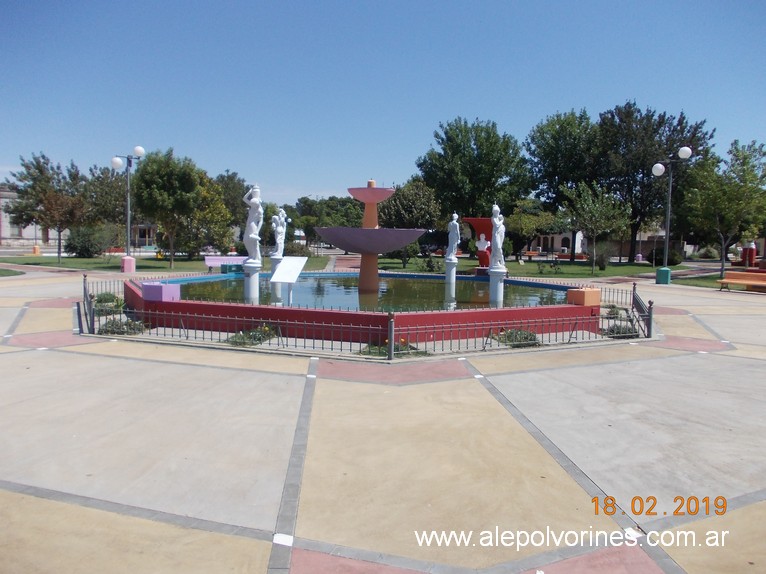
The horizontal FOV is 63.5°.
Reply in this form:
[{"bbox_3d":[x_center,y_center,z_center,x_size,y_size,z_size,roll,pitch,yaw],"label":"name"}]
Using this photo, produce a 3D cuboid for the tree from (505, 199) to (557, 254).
[{"bbox_3d":[11.785,-4.576,49.196,3.967,4.863,3.967,1,5,0],"label":"tree"}]

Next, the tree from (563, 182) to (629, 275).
[{"bbox_3d":[10.195,-2.766,29.442,2.915,4.355,2.915,1,5,0],"label":"tree"}]

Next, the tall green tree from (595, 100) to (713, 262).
[{"bbox_3d":[21.129,-8.149,48.302,8.528,12.516,8.343,1,5,0],"label":"tall green tree"}]

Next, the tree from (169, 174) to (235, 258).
[{"bbox_3d":[-10.943,-4.158,36.937,4.050,5.046,3.967,1,5,0],"label":"tree"}]

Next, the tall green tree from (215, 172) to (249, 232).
[{"bbox_3d":[-11.093,-5.366,45.054,3.201,6.145,3.201,1,5,0],"label":"tall green tree"}]

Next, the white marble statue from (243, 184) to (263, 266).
[{"bbox_3d":[-2.427,-1.158,11.519,0.380,1.459,0.400,2,5,12],"label":"white marble statue"}]

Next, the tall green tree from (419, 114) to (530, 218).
[{"bbox_3d":[7.502,-8.272,51.933,9.480,11.825,9.142,1,4,0],"label":"tall green tree"}]

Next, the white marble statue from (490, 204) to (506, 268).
[{"bbox_3d":[2.245,-0.969,12.037,0.332,1.259,0.322,5,6,42],"label":"white marble statue"}]

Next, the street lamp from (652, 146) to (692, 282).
[{"bbox_3d":[11.092,-2.727,23.737,1.450,5.231,0.520,1,5,0],"label":"street lamp"}]

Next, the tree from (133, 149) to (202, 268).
[{"bbox_3d":[-9.649,-3.485,27.799,3.116,5.387,3.026,1,4,0],"label":"tree"}]

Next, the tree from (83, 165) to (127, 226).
[{"bbox_3d":[-19.570,-5.440,43.840,3.560,6.384,3.560,1,4,0],"label":"tree"}]

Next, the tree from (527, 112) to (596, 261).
[{"bbox_3d":[14.787,-8.352,51.033,6.492,12.459,6.325,1,4,0],"label":"tree"}]

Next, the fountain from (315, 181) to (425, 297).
[{"bbox_3d":[-0.253,-1.103,14.213,2.509,2.653,2.509,1,4,0],"label":"fountain"}]

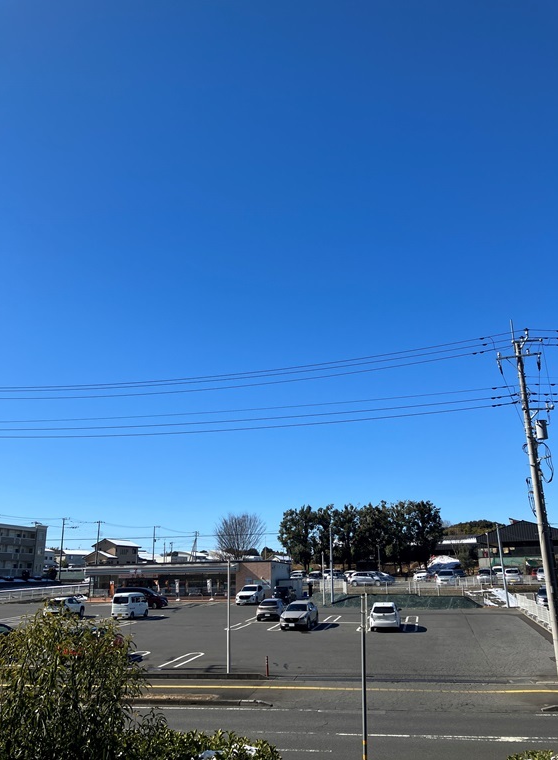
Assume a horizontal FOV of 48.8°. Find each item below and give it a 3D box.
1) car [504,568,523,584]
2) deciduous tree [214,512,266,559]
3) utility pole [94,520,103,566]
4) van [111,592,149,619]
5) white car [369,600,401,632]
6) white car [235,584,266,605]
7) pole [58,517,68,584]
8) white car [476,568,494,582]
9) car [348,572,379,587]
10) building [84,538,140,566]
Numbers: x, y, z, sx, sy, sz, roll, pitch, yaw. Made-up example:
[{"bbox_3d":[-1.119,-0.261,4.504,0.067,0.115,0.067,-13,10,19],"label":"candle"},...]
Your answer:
[{"bbox_3d":[26.493,22.079,69.300,1.500,1.660,3.400,-8,-17,24],"label":"car"},{"bbox_3d":[-6.138,26.860,98.000,8.000,10.800,8.000,-1,-16,0],"label":"deciduous tree"},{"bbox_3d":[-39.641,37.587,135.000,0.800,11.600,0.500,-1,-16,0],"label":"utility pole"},{"bbox_3d":[-11.602,17.704,48.348,1.475,1.900,3.400,-5,-16,13],"label":"van"},{"bbox_3d":[6.727,14.592,38.051,1.730,1.560,4.450,-5,-16,13],"label":"white car"},{"bbox_3d":[-2.593,20.700,59.378,1.860,1.690,4.600,-5,-16,14],"label":"white car"},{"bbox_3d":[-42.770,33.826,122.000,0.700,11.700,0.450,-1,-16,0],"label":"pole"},{"bbox_3d":[23.459,22.392,70.000,1.700,1.560,4.100,-8,-17,23],"label":"white car"},{"bbox_3d":[9.673,22.245,68.500,4.100,1.530,1.700,-5,-16,13],"label":"car"},{"bbox_3d":[-40.508,43.502,150.000,9.500,8.400,11.000,-5,-16,14],"label":"building"}]

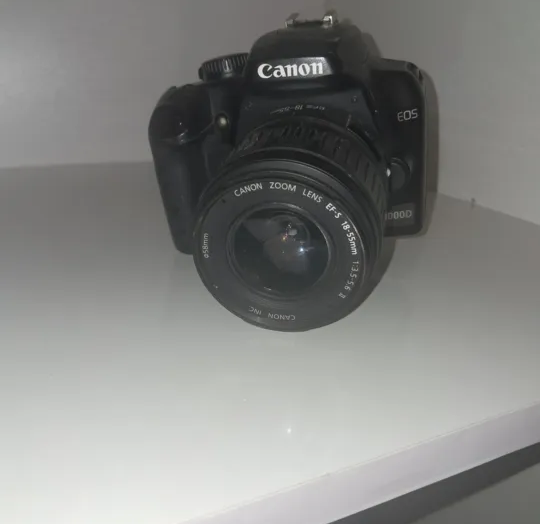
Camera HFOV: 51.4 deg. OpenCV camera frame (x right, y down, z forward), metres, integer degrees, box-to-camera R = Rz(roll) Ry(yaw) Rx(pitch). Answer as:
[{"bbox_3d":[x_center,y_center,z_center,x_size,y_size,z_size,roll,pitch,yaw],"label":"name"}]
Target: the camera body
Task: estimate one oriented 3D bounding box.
[{"bbox_3d":[0.009,-0.059,0.265,0.126,0.098,0.064,0,32,11],"label":"camera body"}]

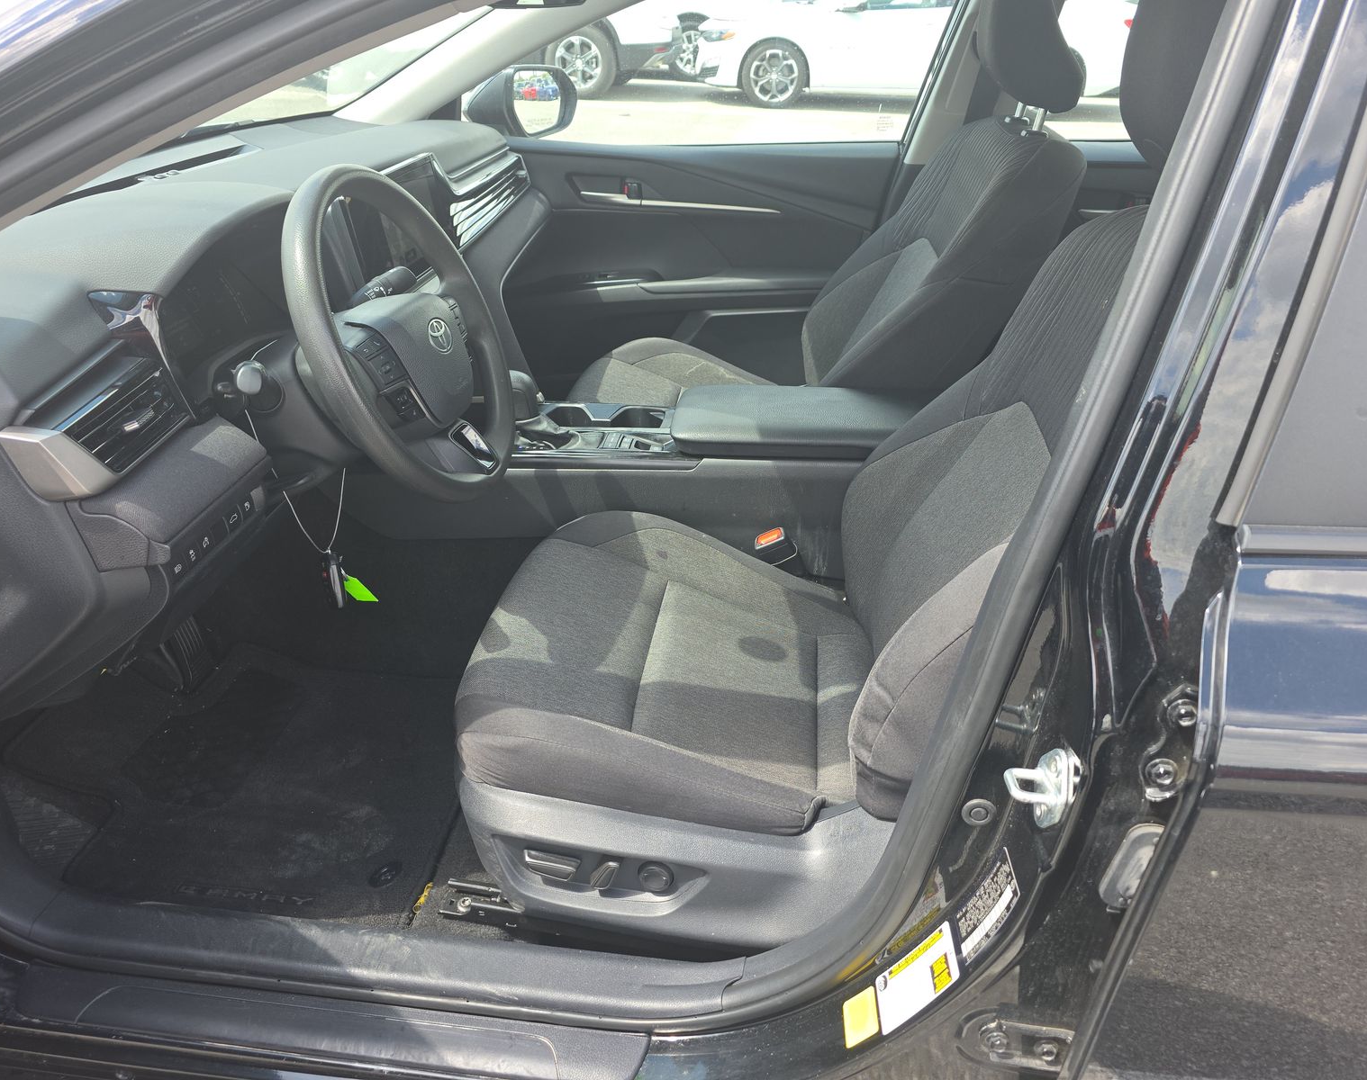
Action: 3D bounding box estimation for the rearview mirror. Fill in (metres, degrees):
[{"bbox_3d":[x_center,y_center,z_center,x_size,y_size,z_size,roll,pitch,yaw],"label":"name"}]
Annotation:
[{"bbox_3d":[-0.363,-0.983,2.149,0.160,0.150,0.225,12,33,21],"label":"rearview mirror"}]

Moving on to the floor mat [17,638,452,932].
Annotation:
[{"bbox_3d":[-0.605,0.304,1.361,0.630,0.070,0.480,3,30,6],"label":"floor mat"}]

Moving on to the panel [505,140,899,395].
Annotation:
[{"bbox_3d":[-0.055,-0.542,2.071,0.960,0.610,0.140,3,30,6],"label":"panel"}]

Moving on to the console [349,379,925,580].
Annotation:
[{"bbox_3d":[-0.058,-0.088,1.502,0.900,0.290,0.250,3,30,6],"label":"console"}]

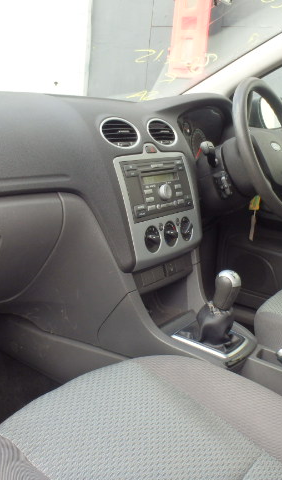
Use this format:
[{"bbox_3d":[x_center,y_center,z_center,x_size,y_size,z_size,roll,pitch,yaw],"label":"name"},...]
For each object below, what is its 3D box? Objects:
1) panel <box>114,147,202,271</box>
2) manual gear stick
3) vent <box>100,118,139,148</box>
[{"bbox_3d":[0.030,-0.070,0.974,0.036,0.220,0.228,-9,4,36],"label":"panel"},{"bbox_3d":[0.144,0.122,0.939,0.066,0.134,0.062,15,18,32],"label":"manual gear stick"},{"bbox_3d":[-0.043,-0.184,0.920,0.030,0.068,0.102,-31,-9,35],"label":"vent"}]

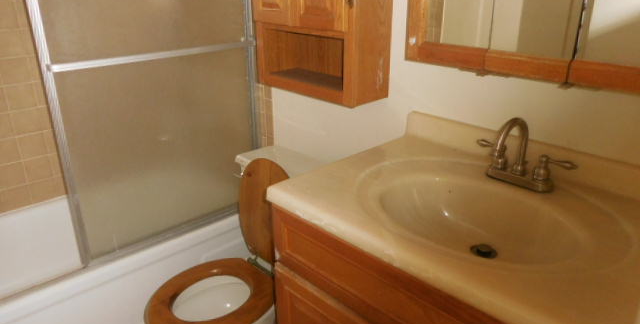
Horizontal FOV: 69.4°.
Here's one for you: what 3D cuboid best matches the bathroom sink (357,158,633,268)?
[{"bbox_3d":[0.334,0.150,1.008,0.440,0.145,0.565,-20,29,-41],"label":"bathroom sink"}]

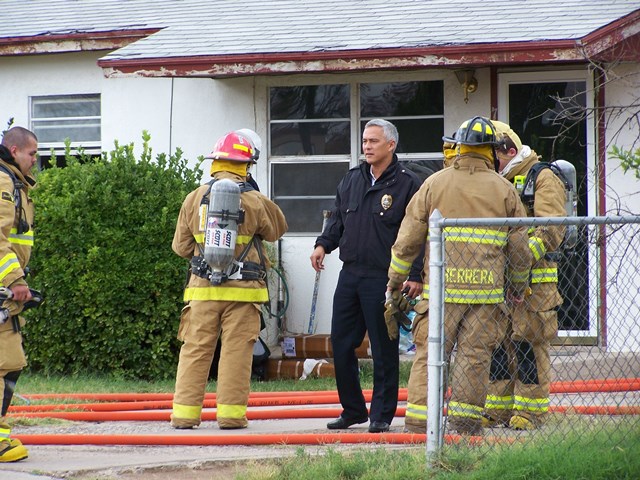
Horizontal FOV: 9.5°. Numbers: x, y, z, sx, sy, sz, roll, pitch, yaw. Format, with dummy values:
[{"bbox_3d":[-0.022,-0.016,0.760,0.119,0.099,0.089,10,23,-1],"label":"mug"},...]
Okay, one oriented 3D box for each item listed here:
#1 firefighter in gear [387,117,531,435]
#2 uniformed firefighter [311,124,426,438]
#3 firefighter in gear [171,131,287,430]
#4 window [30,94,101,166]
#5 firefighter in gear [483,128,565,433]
[{"bbox_3d":[0.798,0.203,22.100,0.800,1.810,0.500,0,1,8],"label":"firefighter in gear"},{"bbox_3d":[0.270,0.206,22.400,0.620,1.800,0.400,0,1,25],"label":"uniformed firefighter"},{"bbox_3d":[-0.537,0.239,22.800,0.660,1.750,0.580,0,1,14],"label":"firefighter in gear"},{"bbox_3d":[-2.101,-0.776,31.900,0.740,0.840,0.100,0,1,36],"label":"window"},{"bbox_3d":[1.218,0.209,22.800,0.580,1.800,0.600,-1,1,-40],"label":"firefighter in gear"}]

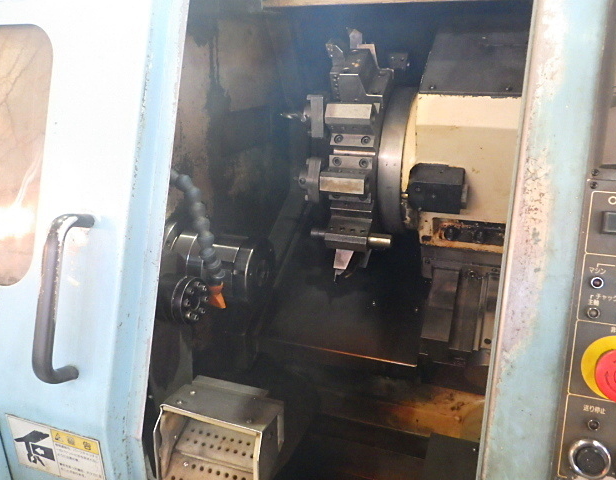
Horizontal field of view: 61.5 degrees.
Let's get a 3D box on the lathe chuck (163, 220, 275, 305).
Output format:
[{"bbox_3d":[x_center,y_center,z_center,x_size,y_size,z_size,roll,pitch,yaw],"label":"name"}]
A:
[{"bbox_3d":[-0.169,0.044,0.945,0.175,0.142,0.142,6,1,17],"label":"lathe chuck"}]

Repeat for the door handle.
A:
[{"bbox_3d":[-0.264,0.065,0.560,0.021,0.190,0.047,6,2,17],"label":"door handle"}]

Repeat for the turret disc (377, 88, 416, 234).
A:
[{"bbox_3d":[0.195,-0.166,1.093,0.050,0.310,0.310,6,1,17],"label":"turret disc"}]

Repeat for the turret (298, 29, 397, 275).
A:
[{"bbox_3d":[0.117,-0.163,1.016,0.167,0.470,0.380,6,2,17],"label":"turret"}]

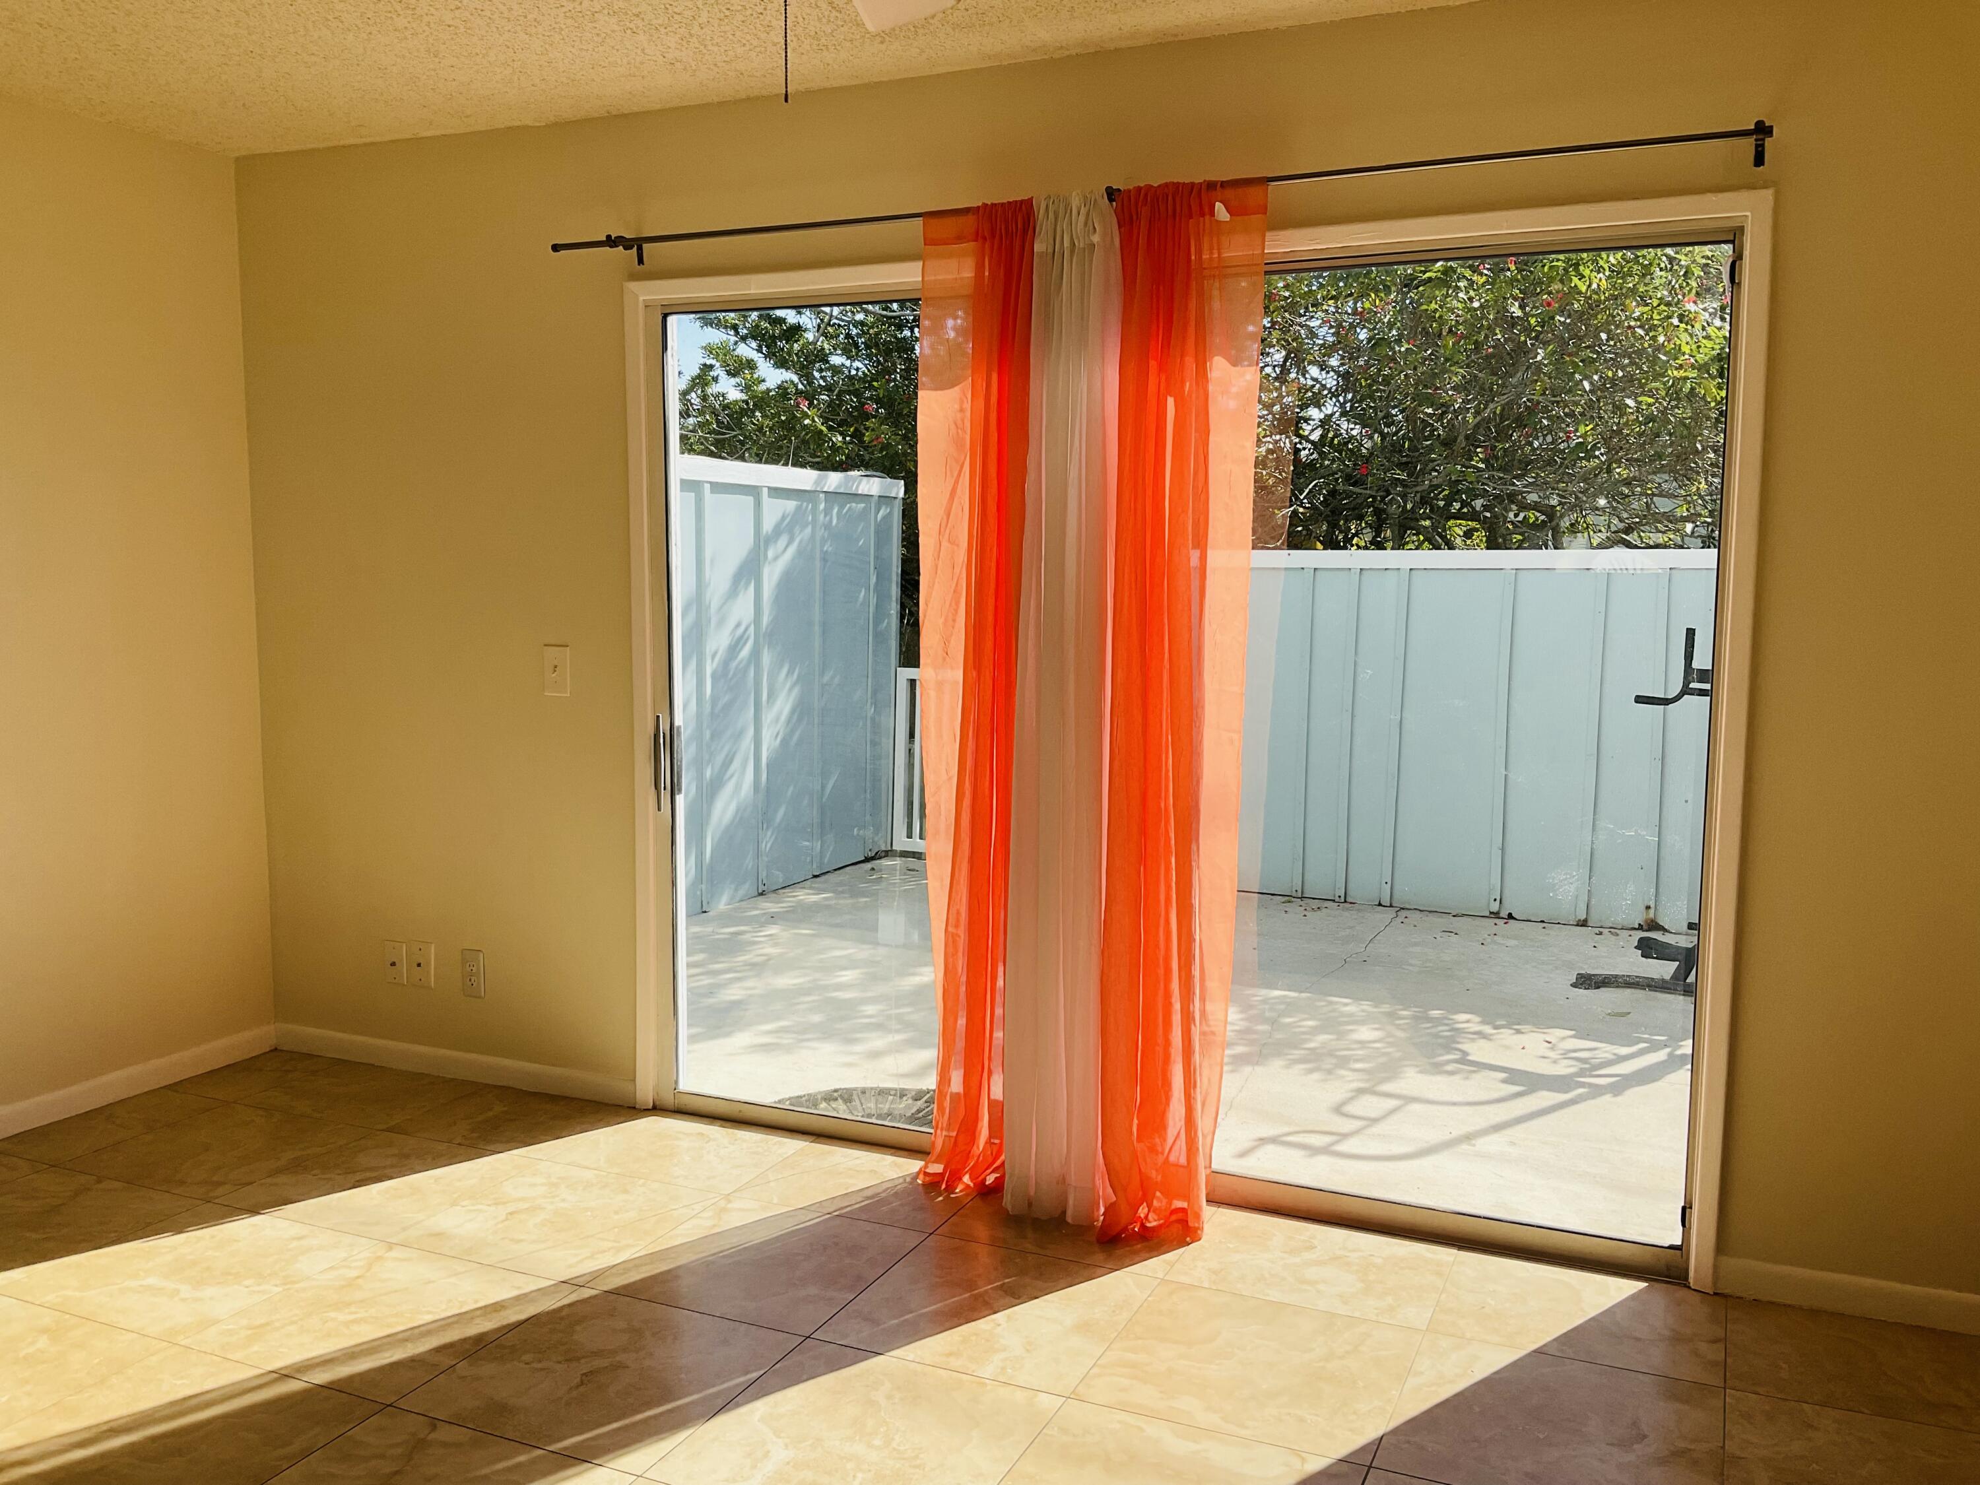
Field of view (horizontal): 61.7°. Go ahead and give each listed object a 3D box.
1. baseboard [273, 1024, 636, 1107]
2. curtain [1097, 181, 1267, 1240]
[{"bbox_3d":[-1.485,0.879,4.511,1.255,0.071,0.018,3,7,24],"label":"baseboard"},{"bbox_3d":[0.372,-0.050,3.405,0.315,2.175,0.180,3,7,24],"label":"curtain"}]

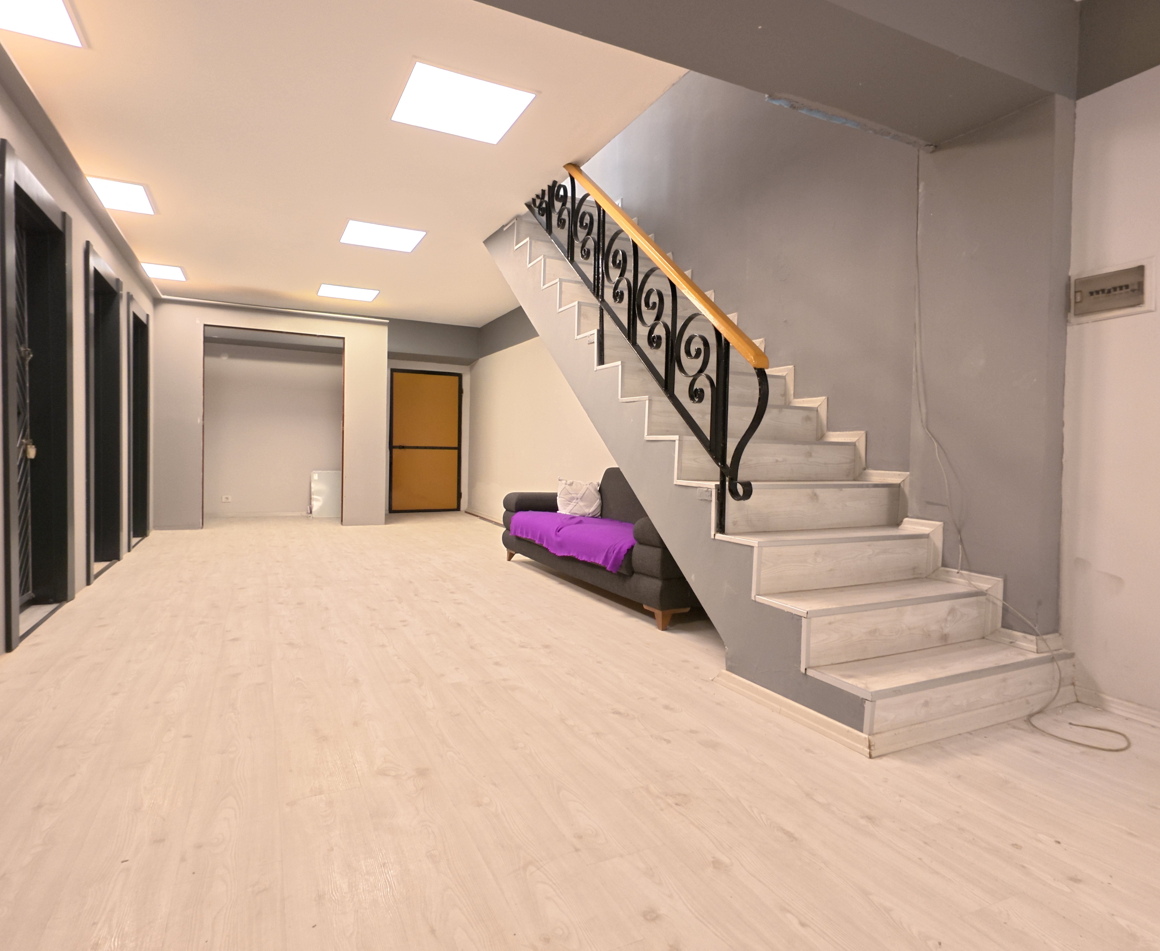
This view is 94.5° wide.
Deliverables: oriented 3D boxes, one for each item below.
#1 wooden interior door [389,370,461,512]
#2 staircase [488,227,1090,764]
[{"bbox_3d":[-2.385,-0.509,8.359,1.070,2.160,0.070,0,2,-23],"label":"wooden interior door"},{"bbox_3d":[0.516,-0.498,3.099,1.140,2.600,3.320,0,2,-29],"label":"staircase"}]

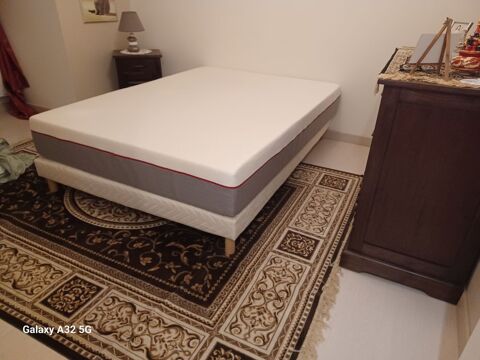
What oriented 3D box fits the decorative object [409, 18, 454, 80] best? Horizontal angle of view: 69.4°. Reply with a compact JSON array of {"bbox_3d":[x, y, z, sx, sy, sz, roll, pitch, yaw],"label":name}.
[{"bbox_3d":[0.795,-0.526,1.383,0.150,0.218,0.127,3,27,3],"label":"decorative object"}]

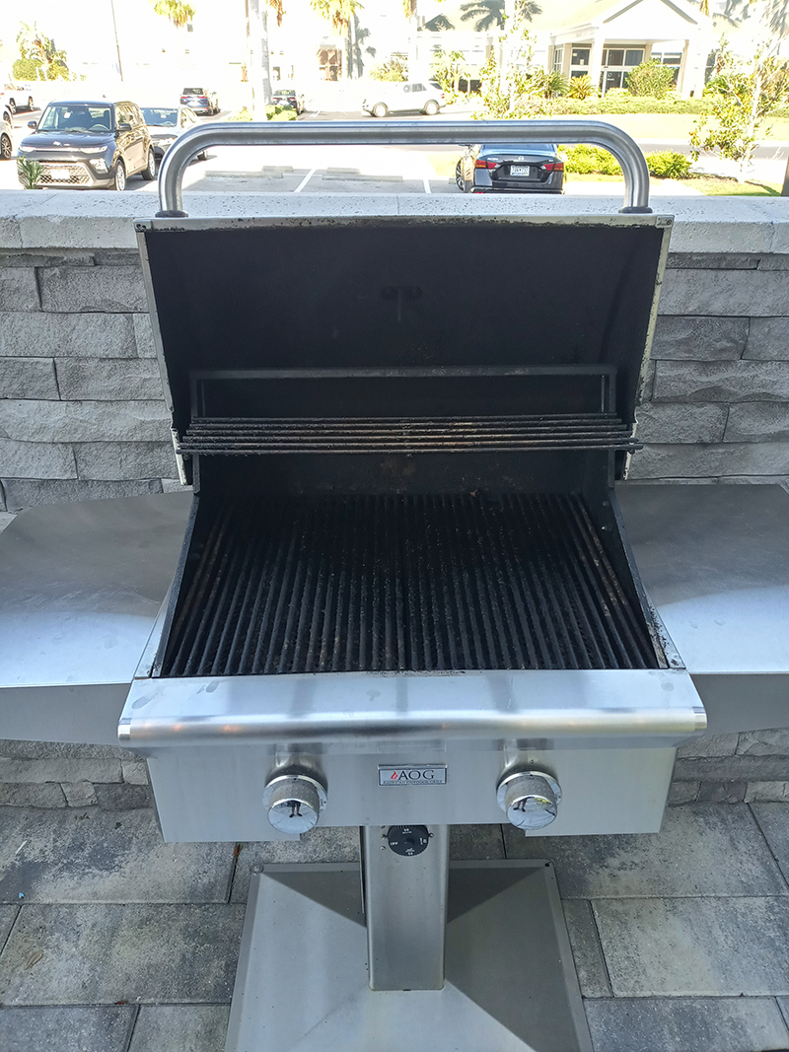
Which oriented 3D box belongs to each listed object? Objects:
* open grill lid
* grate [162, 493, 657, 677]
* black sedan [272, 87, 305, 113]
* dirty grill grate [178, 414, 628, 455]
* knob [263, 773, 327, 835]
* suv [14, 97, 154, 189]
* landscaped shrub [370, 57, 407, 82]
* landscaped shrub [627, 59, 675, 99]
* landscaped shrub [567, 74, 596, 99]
[{"bbox_3d":[0.014,-0.266,1.208,0.640,0.370,0.230,0,32,-1],"label":"open grill lid"},{"bbox_3d":[0.017,0.067,1.225,0.590,0.020,0.470,0,28,-1],"label":"grate"},{"bbox_3d":[-7.133,-28.401,57.000,1.830,1.450,4.750,0,28,0],"label":"black sedan"},{"bbox_3d":[0.019,-0.126,1.147,0.600,0.018,0.135,0,28,-1],"label":"dirty grill grate"},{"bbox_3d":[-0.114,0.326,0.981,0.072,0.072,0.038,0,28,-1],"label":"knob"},{"bbox_3d":[-6.320,-7.940,17.680,1.800,1.600,4.200,0,28,-2],"label":"suv"},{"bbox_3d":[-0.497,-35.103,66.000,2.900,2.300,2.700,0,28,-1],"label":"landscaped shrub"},{"bbox_3d":[18.643,-32.437,62.000,3.400,2.800,3.000,0,28,-1],"label":"landscaped shrub"},{"bbox_3d":[13.175,-30.904,60.000,2.100,1.900,2.100,0,28,-1],"label":"landscaped shrub"}]

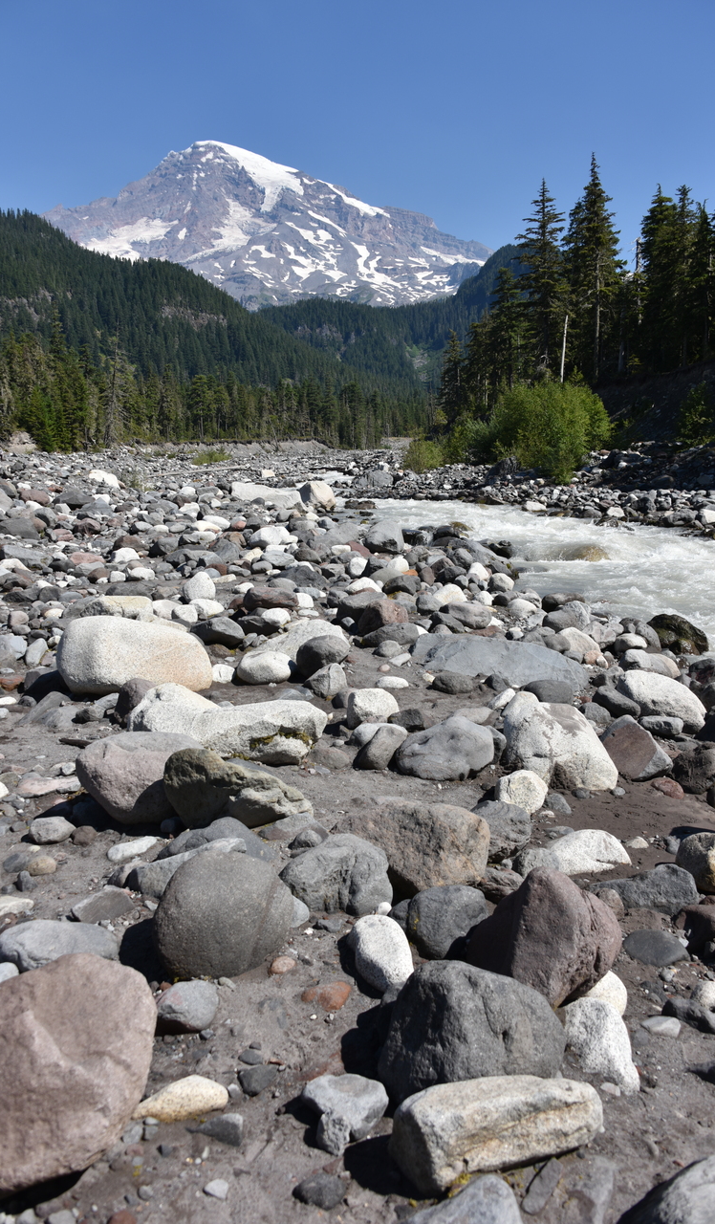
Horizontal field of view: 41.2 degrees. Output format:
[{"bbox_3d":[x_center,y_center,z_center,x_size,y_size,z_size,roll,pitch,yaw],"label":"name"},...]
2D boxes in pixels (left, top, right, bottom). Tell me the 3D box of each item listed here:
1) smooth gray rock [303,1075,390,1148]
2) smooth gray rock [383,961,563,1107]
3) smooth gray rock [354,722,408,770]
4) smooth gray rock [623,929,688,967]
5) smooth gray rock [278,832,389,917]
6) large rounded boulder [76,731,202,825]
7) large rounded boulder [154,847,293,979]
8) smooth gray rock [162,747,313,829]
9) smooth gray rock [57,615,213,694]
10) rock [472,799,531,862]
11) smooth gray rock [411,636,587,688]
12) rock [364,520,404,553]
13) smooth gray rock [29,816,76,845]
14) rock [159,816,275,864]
[{"bbox_3d":[-0.025,1.090,2.082,0.190,0.143,0.152,0,9,0],"label":"smooth gray rock"},{"bbox_3d":[0.251,0.932,2.107,0.419,0.309,0.314,1,9,5],"label":"smooth gray rock"},{"bbox_3d":[0.111,0.640,4.504,0.253,0.215,0.215,0,9,0],"label":"smooth gray rock"},{"bbox_3d":[0.837,0.944,2.676,0.175,0.082,0.131,2,9,15],"label":"smooth gray rock"},{"bbox_3d":[-0.079,0.931,3.392,0.399,0.243,0.319,0,9,0],"label":"smooth gray rock"},{"bbox_3d":[-0.864,0.669,3.845,0.531,0.361,0.425,0,9,0],"label":"large rounded boulder"},{"bbox_3d":[-0.416,0.949,3.008,0.425,0.341,0.383,0,9,0],"label":"large rounded boulder"},{"bbox_3d":[-0.476,0.707,3.813,0.603,0.317,0.332,1,9,8],"label":"smooth gray rock"},{"bbox_3d":[-1.292,0.254,5.538,0.922,0.477,0.600,1,9,8],"label":"smooth gray rock"},{"bbox_3d":[0.536,0.855,3.734,0.276,0.212,0.221,0,9,0],"label":"rock"},{"bbox_3d":[0.980,0.350,6.719,1.229,0.266,0.738,6,11,34],"label":"smooth gray rock"},{"bbox_3d":[0.402,-1.111,14.079,0.592,0.472,0.474,0,9,0],"label":"rock"},{"bbox_3d":[-1.241,0.887,3.869,0.177,0.102,0.142,0,9,0],"label":"smooth gray rock"},{"bbox_3d":[-0.482,0.798,3.284,0.420,0.175,0.273,0,9,0],"label":"rock"}]

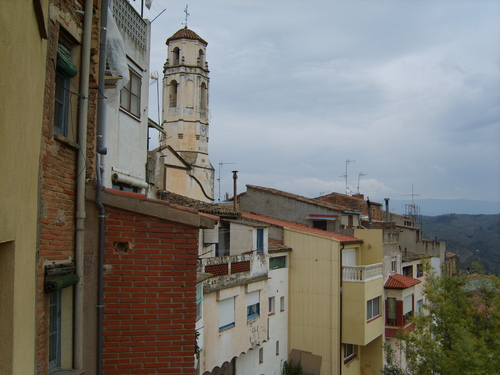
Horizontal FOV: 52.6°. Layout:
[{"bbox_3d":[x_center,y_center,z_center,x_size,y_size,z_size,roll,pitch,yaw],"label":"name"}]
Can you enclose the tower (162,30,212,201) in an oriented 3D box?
[{"bbox_3d":[-6.194,-6.495,49.000,4.900,18.300,4.900,-1,-4,21],"label":"tower"}]

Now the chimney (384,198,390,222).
[{"bbox_3d":[8.575,1.446,31.500,0.320,1.550,0.320,-2,-5,32],"label":"chimney"}]

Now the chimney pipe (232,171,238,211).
[{"bbox_3d":[-0.730,0.180,26.000,0.280,2.050,0.280,1,-4,-7],"label":"chimney pipe"}]

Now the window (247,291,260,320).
[{"bbox_3d":[0.123,5.306,22.824,0.150,1.210,1.170,-2,-5,28],"label":"window"}]

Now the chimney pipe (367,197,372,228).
[{"bbox_3d":[7.347,1.441,31.000,0.250,1.700,0.250,-2,-5,32],"label":"chimney pipe"}]

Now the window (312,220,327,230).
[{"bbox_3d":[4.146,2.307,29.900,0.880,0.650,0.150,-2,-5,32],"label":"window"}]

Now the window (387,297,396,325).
[{"bbox_3d":[7.905,6.934,28.200,0.500,1.570,0.120,-2,-5,32],"label":"window"}]

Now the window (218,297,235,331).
[{"bbox_3d":[-0.990,5.219,20.824,0.150,1.240,1.250,-2,-5,28],"label":"window"}]

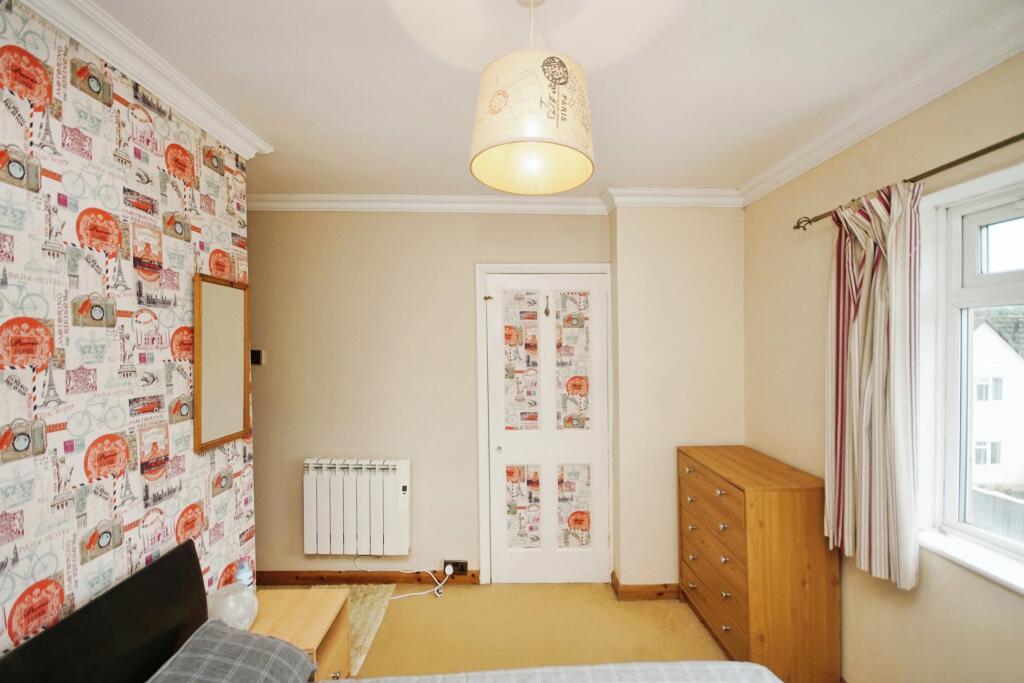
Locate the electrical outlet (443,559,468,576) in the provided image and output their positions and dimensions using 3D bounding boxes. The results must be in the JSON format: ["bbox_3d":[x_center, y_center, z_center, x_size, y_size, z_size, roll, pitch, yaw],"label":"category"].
[{"bbox_3d":[-0.351,1.436,2.690,0.147,0.090,0.020,0,0,-1],"label":"electrical outlet"}]

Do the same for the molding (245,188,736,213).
[{"bbox_3d":[-0.135,-0.848,2.556,2.970,0.085,0.250,0,0,-1],"label":"molding"}]

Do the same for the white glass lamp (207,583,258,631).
[{"bbox_3d":[-1.050,1.013,1.610,0.175,0.180,0.175,0,0,0],"label":"white glass lamp"}]

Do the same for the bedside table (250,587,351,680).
[{"bbox_3d":[-0.938,1.337,1.763,0.410,0.395,0.370,0,0,-1],"label":"bedside table"}]

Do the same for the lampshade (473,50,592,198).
[{"bbox_3d":[0.051,-0.527,1.052,0.305,0.213,0.305,0,0,-1],"label":"lampshade"}]

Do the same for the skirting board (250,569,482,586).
[{"bbox_3d":[-0.895,1.476,2.677,1.400,0.105,0.020,0,0,-1],"label":"skirting board"}]

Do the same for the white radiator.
[{"bbox_3d":[-0.931,0.998,2.611,0.630,0.582,0.100,0,0,-1],"label":"white radiator"}]

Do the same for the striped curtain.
[{"bbox_3d":[1.295,0.137,1.566,0.120,1.340,0.370,0,0,-1],"label":"striped curtain"}]

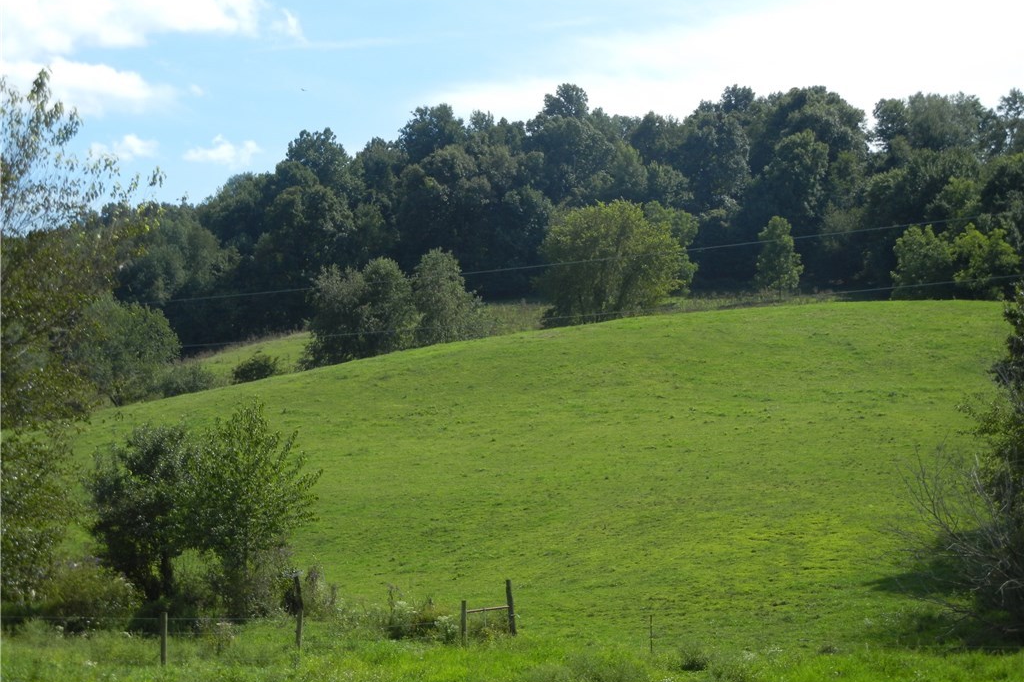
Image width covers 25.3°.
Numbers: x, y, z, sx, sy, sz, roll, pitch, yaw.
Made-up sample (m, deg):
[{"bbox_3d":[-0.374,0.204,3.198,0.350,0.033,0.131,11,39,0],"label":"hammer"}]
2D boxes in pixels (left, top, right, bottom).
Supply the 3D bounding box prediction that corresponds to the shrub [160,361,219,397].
[{"bbox_3d":[-21.238,2.535,150.000,3.819,2.371,3.247,0,-2,0],"label":"shrub"}]

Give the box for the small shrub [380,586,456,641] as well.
[{"bbox_3d":[-2.091,6.184,51.500,1.764,1.221,1.323,0,-2,0],"label":"small shrub"}]

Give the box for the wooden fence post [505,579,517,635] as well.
[{"bbox_3d":[-0.034,6.084,52.000,0.135,1.278,0.135,-6,-2,0],"label":"wooden fence post"}]

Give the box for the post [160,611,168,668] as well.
[{"bbox_3d":[-7.323,6.290,48.000,0.125,1.180,0.125,0,-2,0],"label":"post"}]

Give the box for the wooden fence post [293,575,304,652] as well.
[{"bbox_3d":[-4.640,5.922,49.500,0.150,1.739,0.150,0,-2,0],"label":"wooden fence post"}]

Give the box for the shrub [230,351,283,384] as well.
[{"bbox_3d":[-17.050,1.802,152.000,3.470,2.202,2.950,0,-2,0],"label":"shrub"}]

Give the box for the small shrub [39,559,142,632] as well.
[{"bbox_3d":[-9.900,6.001,53.500,2.443,1.738,2.076,0,-2,0],"label":"small shrub"}]

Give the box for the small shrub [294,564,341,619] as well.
[{"bbox_3d":[-4.678,5.994,54.500,1.148,1.340,1.034,0,-2,0],"label":"small shrub"}]

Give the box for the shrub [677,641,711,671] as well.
[{"bbox_3d":[3.785,6.579,47.500,0.709,0.626,0.638,0,-2,0],"label":"shrub"}]

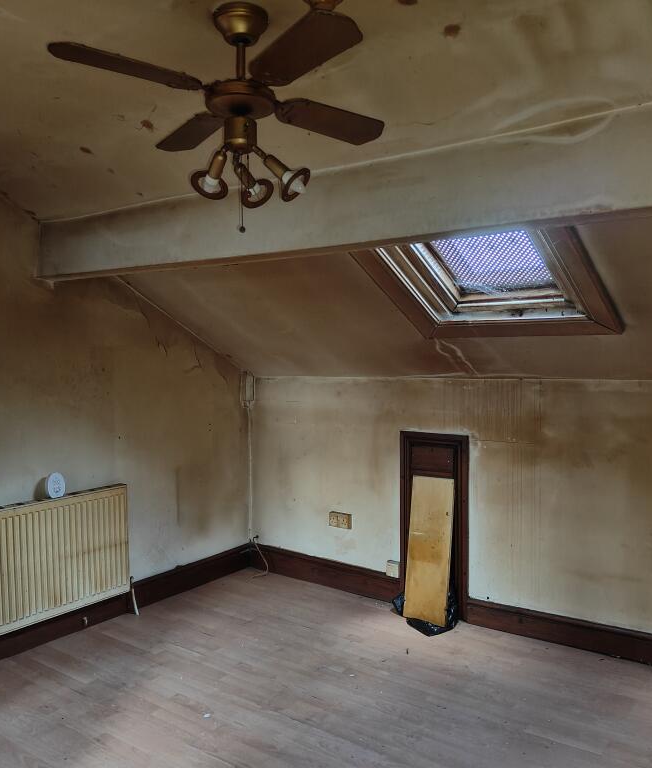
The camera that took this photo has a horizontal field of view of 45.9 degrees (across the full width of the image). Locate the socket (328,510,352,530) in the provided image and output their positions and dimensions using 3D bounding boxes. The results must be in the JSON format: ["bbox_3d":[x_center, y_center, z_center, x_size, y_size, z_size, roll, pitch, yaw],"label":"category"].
[{"bbox_3d":[0.093,0.835,4.703,0.147,0.087,0.032,1,4,39],"label":"socket"}]

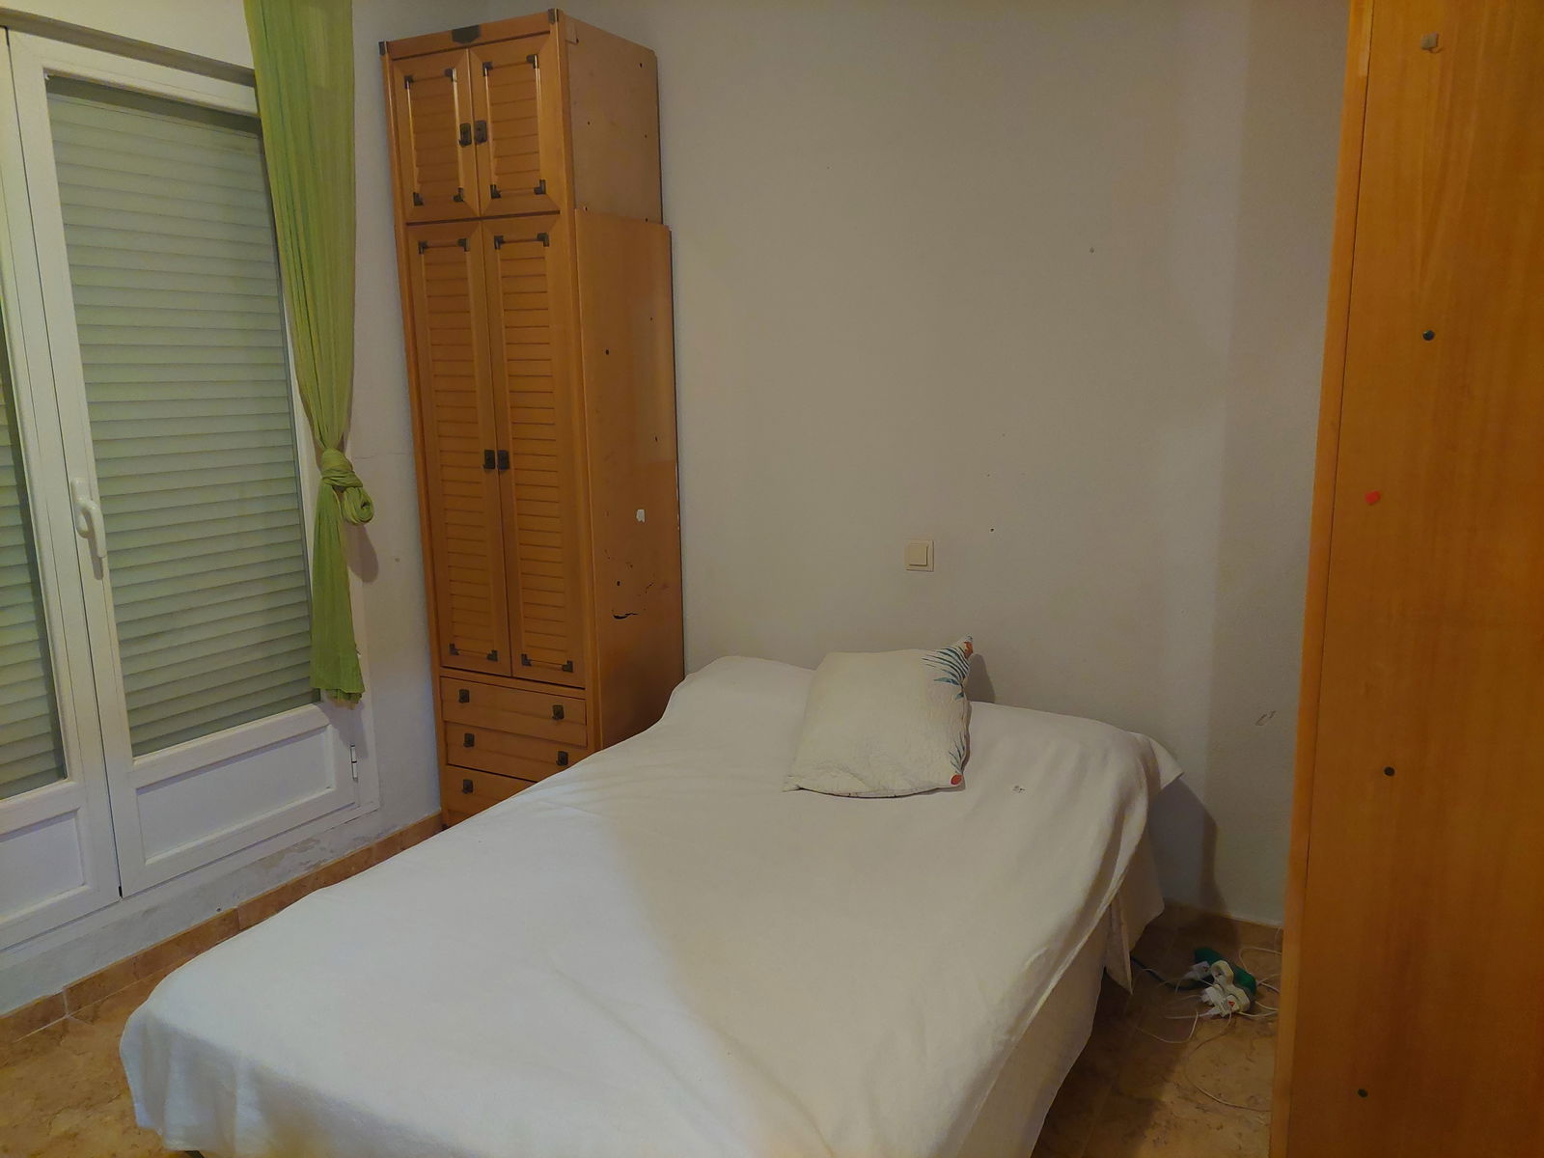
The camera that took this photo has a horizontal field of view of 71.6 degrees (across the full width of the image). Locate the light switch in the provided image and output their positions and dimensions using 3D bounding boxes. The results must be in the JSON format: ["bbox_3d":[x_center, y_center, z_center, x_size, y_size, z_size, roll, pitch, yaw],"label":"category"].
[{"bbox_3d":[0.398,-0.063,2.903,0.083,0.083,0.013,6,13,30],"label":"light switch"}]

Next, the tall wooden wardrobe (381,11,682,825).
[{"bbox_3d":[-0.655,-0.333,3.160,0.601,2.280,0.468,5,13,25],"label":"tall wooden wardrobe"}]

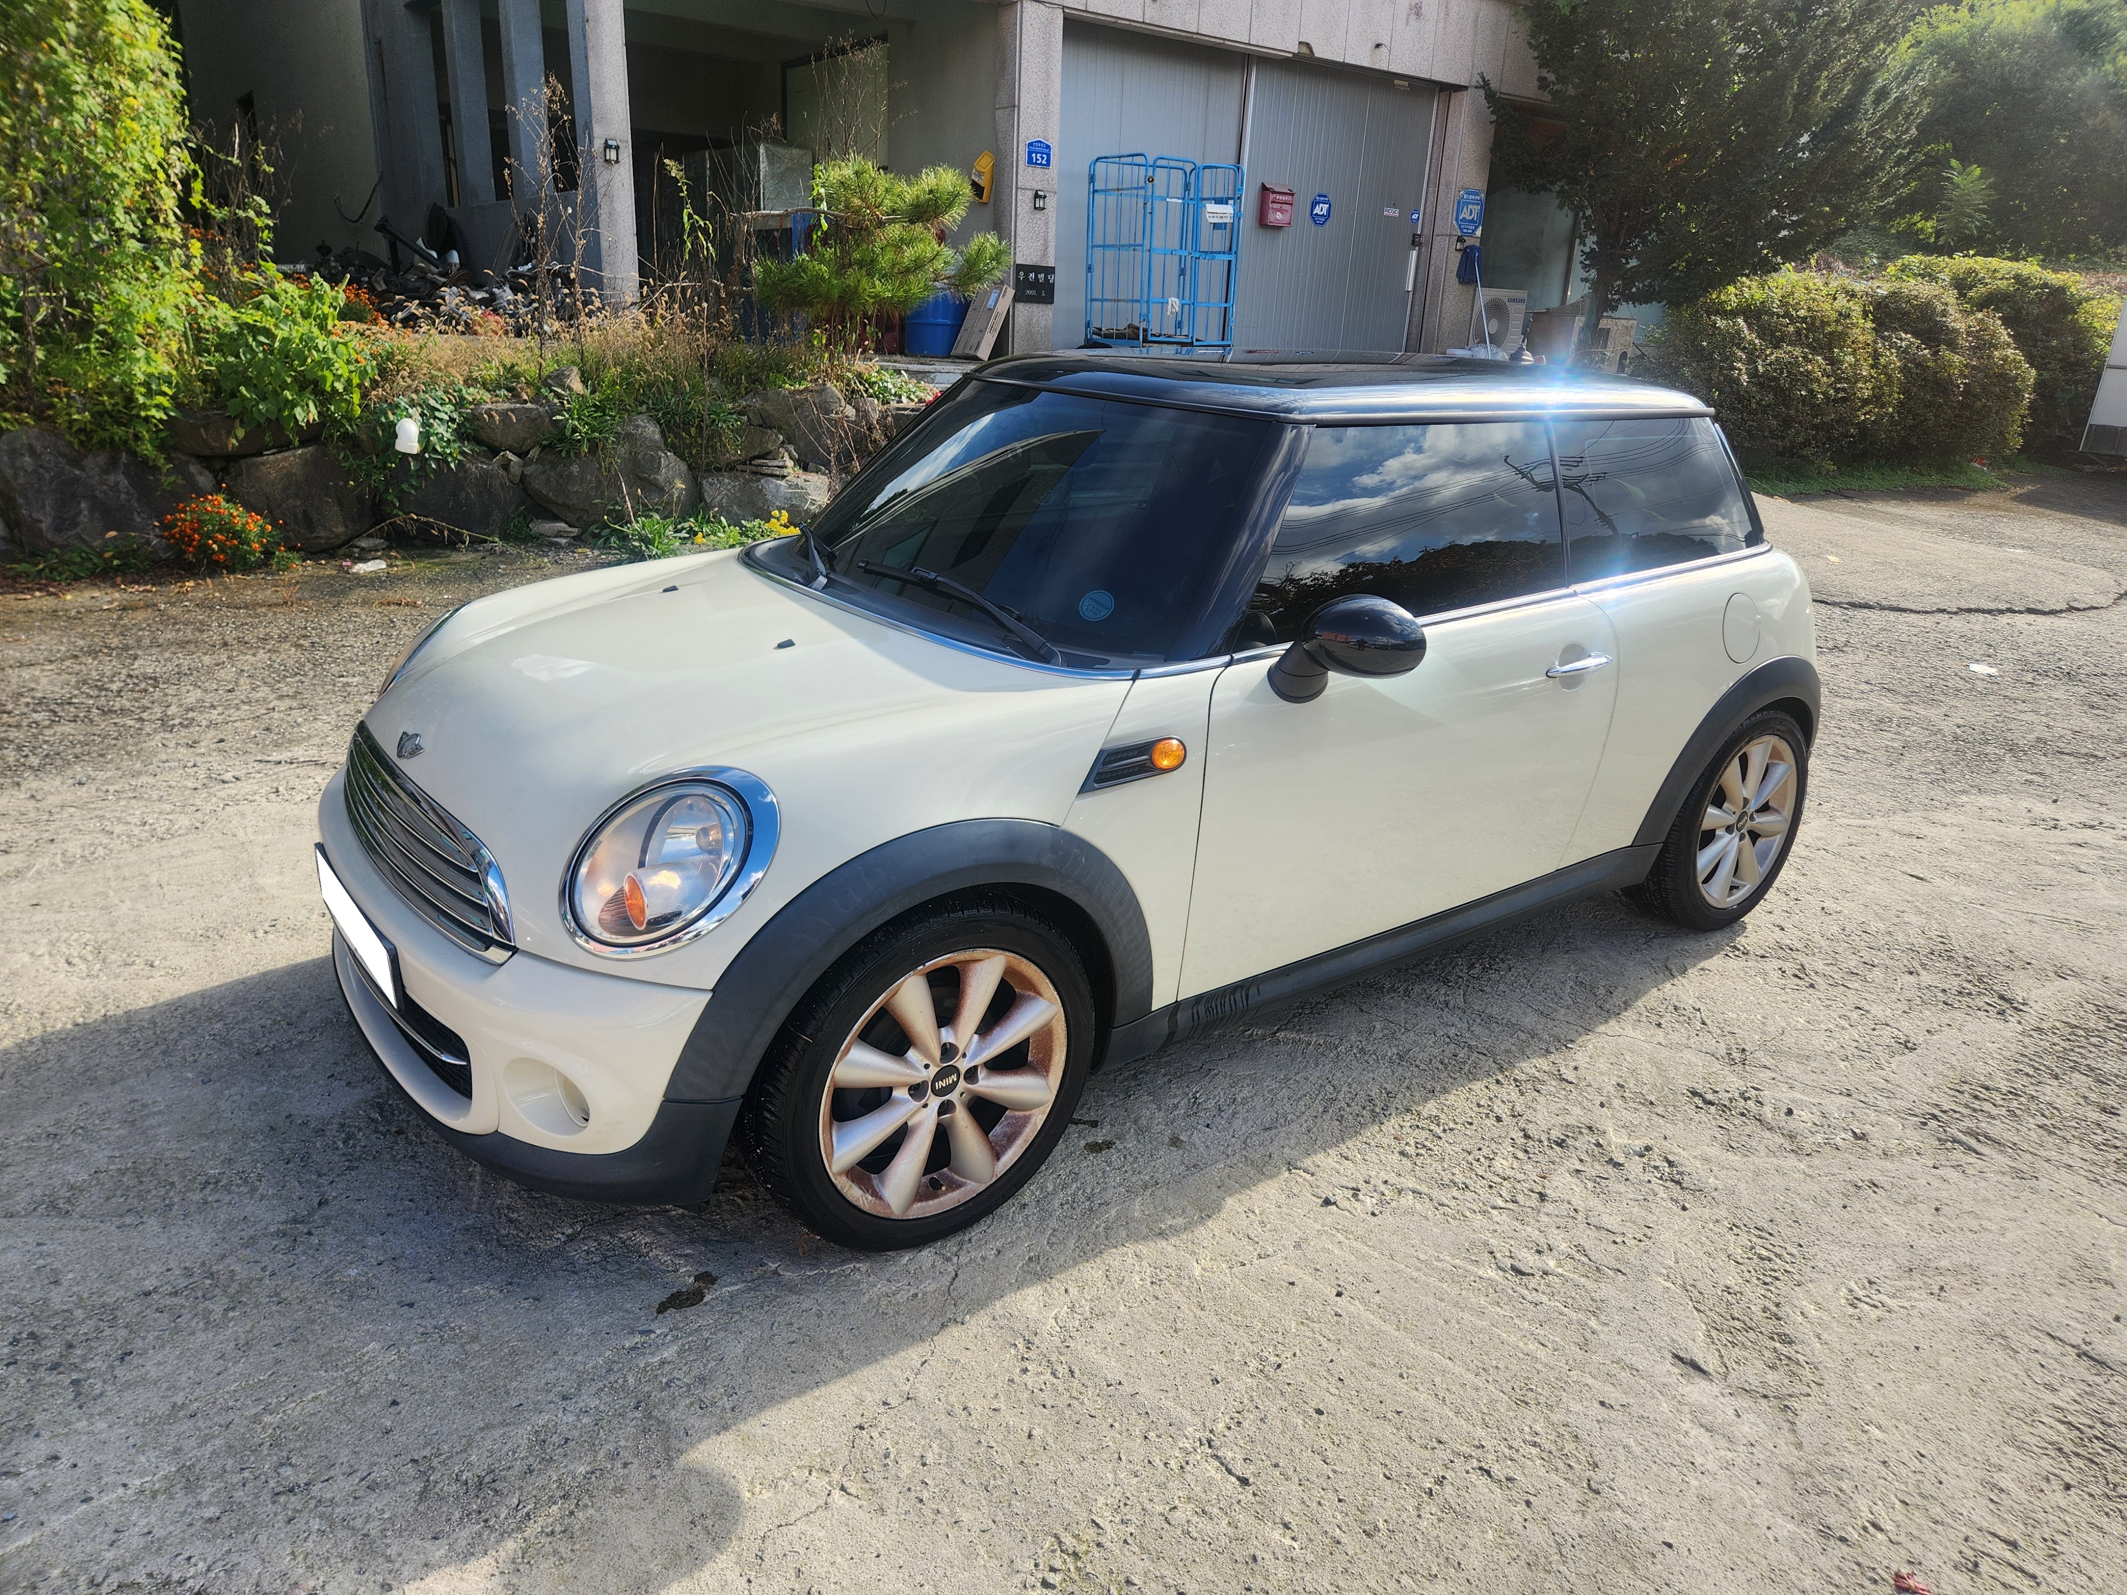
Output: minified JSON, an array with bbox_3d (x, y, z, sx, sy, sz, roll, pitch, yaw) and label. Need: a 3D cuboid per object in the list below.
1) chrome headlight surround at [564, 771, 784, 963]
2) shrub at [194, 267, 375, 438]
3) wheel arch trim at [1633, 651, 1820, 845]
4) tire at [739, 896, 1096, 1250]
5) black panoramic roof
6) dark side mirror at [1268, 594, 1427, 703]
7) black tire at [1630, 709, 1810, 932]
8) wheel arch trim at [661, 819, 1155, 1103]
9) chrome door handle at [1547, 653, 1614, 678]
[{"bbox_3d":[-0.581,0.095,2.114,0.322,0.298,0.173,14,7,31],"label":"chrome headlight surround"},{"bbox_3d":[-4.471,-2.548,8.100,0.980,0.920,0.850,-12,24,-34],"label":"shrub"},{"bbox_3d":[1.729,-0.175,3.658,0.940,0.430,0.160,-12,23,-35],"label":"wheel arch trim"},{"bbox_3d":[-0.240,0.448,2.401,0.615,0.615,0.208,-12,23,-35],"label":"tire"},{"bbox_3d":[0.703,-1.030,3.552,1.620,0.115,1.180,-12,23,-35],"label":"black panoramic roof"},{"bbox_3d":[0.504,-0.254,2.547,0.160,0.190,0.225,-12,23,-35],"label":"dark side mirror"},{"bbox_3d":[1.751,0.037,3.798,0.615,0.615,0.208,-12,23,-35],"label":"black tire"},{"bbox_3d":[-0.223,0.237,2.261,0.880,0.430,0.130,-12,23,-35],"label":"wheel arch trim"},{"bbox_3d":[1.128,-0.284,3.070,0.215,0.040,0.050,-12,23,-35],"label":"chrome door handle"}]

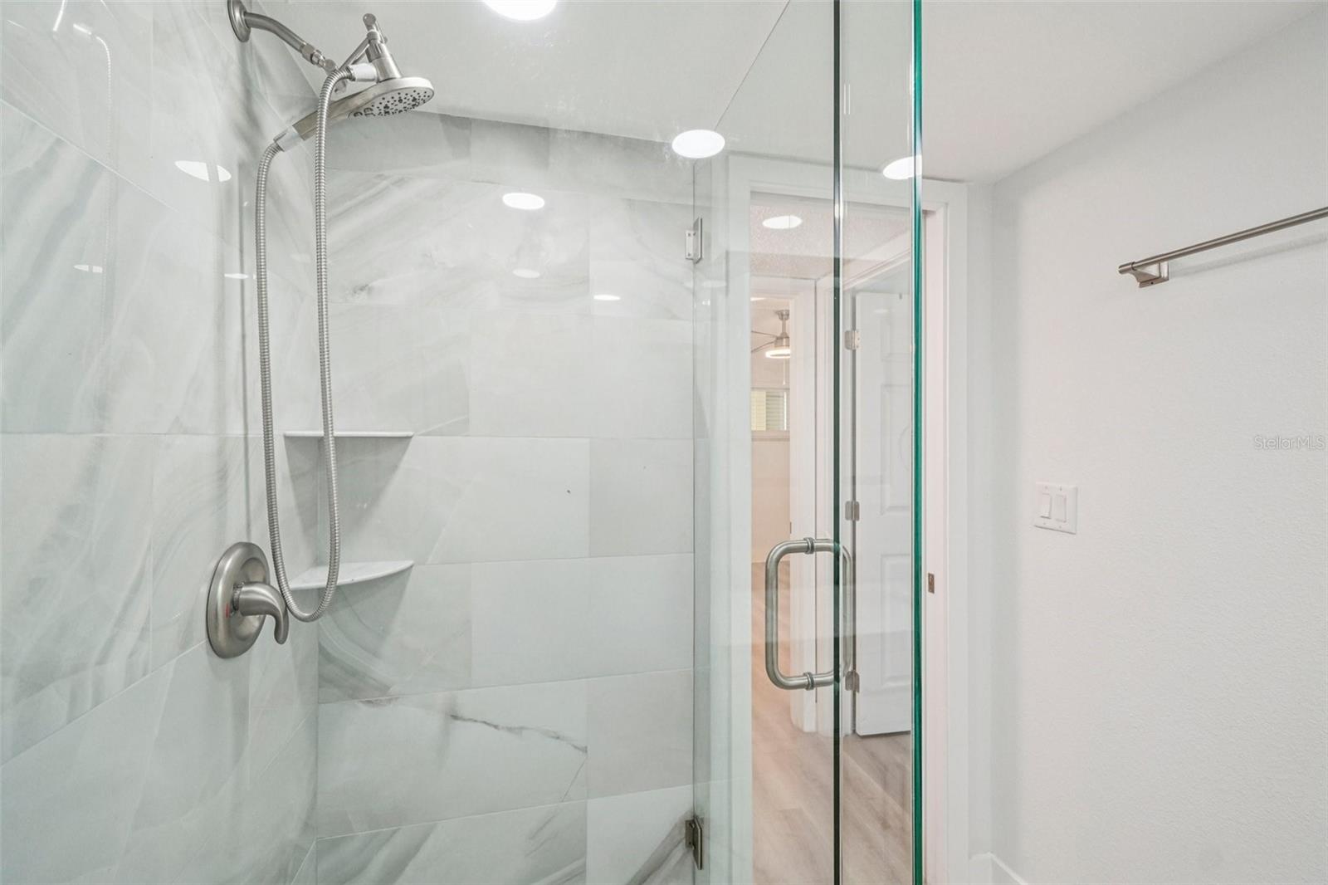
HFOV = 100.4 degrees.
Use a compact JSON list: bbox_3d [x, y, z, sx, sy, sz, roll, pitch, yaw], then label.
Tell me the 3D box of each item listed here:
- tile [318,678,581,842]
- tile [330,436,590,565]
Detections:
[{"bbox_3d":[-0.494,0.754,1.341,0.615,0.305,0.012,0,0,-13],"label":"tile"},{"bbox_3d":[-0.492,0.141,1.337,0.615,0.305,0.012,0,0,-13],"label":"tile"}]

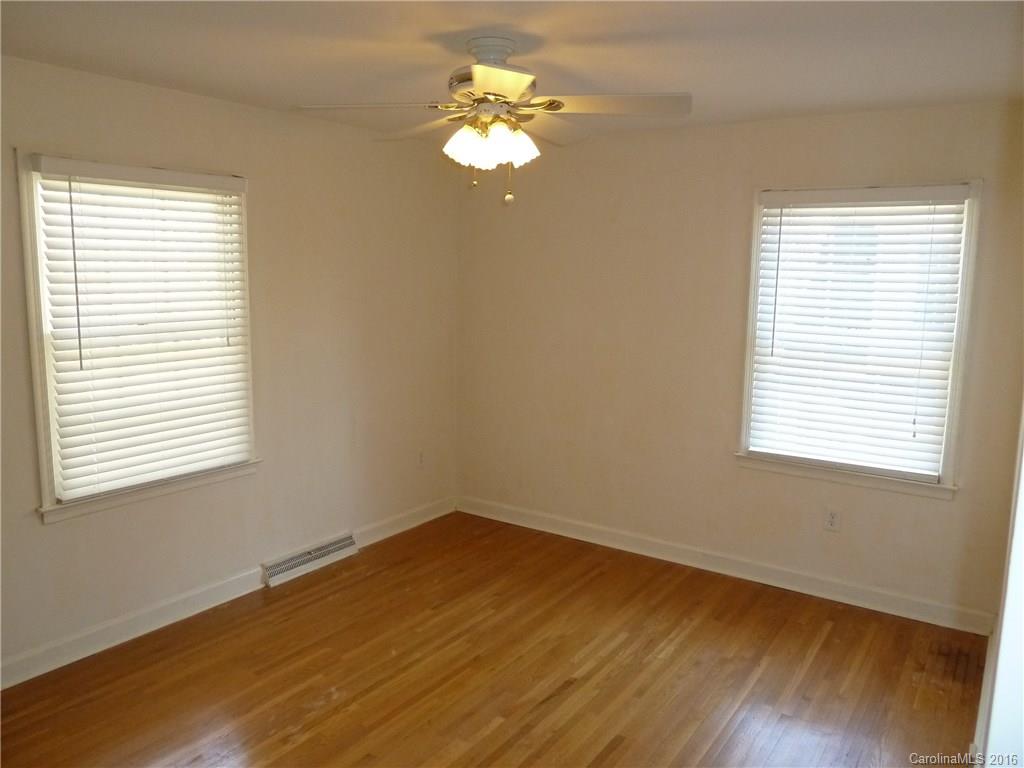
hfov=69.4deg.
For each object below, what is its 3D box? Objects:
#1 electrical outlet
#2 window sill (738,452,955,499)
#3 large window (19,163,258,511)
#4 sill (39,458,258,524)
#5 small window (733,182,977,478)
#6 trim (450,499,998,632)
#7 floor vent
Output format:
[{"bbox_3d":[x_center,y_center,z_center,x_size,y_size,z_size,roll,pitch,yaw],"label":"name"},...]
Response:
[{"bbox_3d":[1.633,0.695,3.770,0.076,0.106,0.010,6,10,34],"label":"electrical outlet"},{"bbox_3d":[1.634,0.460,3.711,1.021,0.074,0.065,6,10,34],"label":"window sill"},{"bbox_3d":[-1.552,-0.238,3.220,0.080,1.330,0.927,6,10,34],"label":"large window"},{"bbox_3d":[-1.549,0.463,3.301,0.065,0.074,1.006,6,10,34],"label":"sill"},{"bbox_3d":[1.643,-0.256,3.632,0.916,1.378,0.070,6,10,34],"label":"small window"},{"bbox_3d":[0.929,0.972,4.284,3.123,0.124,0.020,6,10,34],"label":"trim"},{"bbox_3d":[-1.083,0.962,4.069,0.065,0.122,0.633,6,10,34],"label":"floor vent"}]

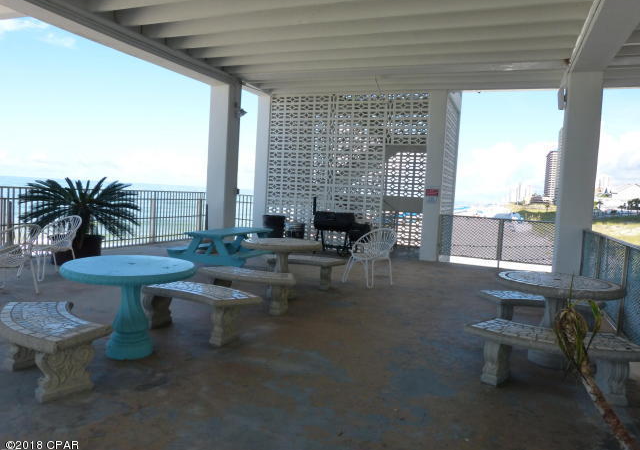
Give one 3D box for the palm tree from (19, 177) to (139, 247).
[{"bbox_3d":[-4.213,-0.152,8.123,1.950,1.340,1.950,1,4,-30],"label":"palm tree"}]

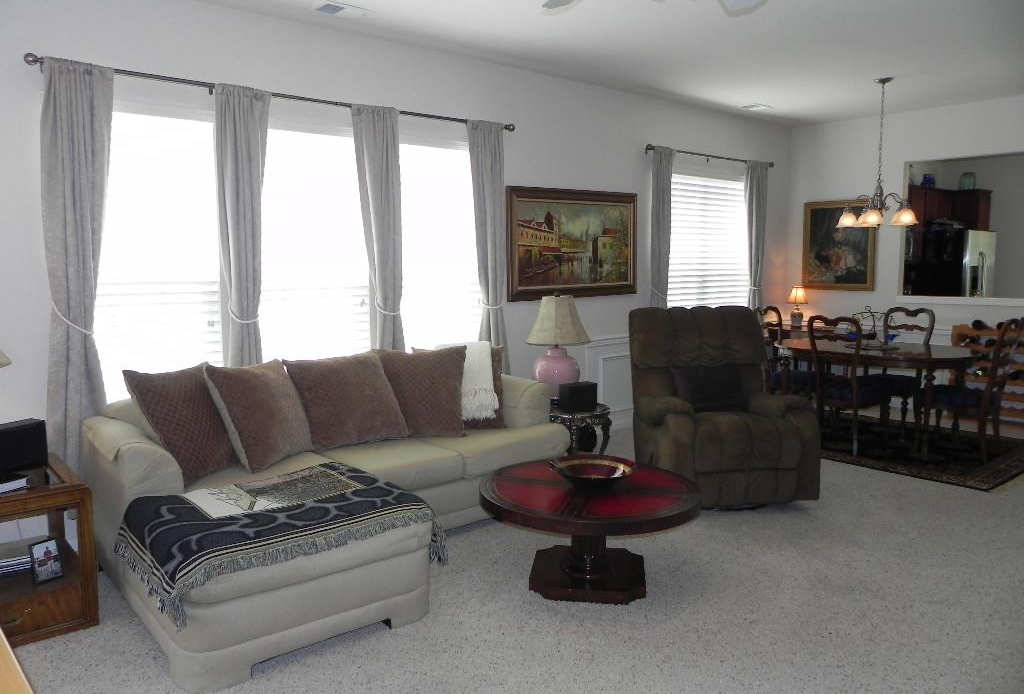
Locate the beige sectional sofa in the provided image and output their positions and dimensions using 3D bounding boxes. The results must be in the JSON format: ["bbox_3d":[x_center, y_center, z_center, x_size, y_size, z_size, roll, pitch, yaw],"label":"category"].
[{"bbox_3d":[-0.604,0.617,3.771,2.360,0.780,1.520,-5,8,-38],"label":"beige sectional sofa"}]

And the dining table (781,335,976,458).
[{"bbox_3d":[2.754,0.358,5.905,1.090,0.710,1.400,-6,9,-40],"label":"dining table"}]

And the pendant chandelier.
[{"bbox_3d":[2.820,-1.470,5.882,0.626,1.101,0.626,0,7,0],"label":"pendant chandelier"}]

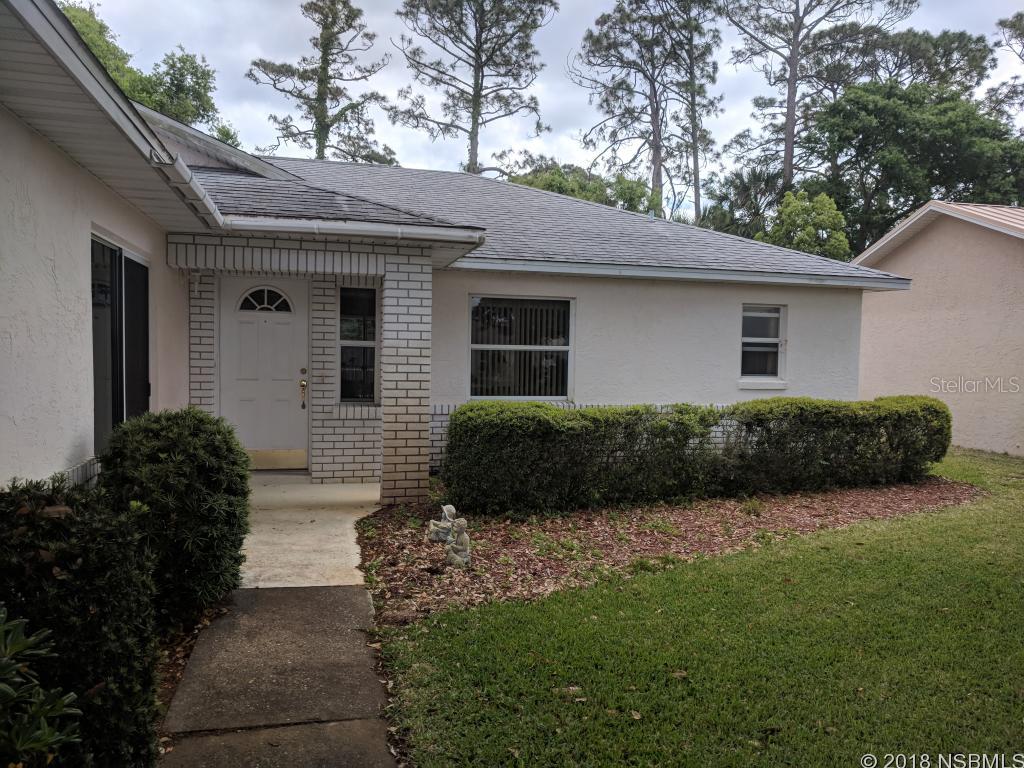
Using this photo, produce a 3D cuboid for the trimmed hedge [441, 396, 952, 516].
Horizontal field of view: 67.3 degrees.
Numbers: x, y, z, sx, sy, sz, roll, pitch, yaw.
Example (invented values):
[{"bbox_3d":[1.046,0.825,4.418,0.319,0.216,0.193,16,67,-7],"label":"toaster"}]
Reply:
[{"bbox_3d":[2.330,0.676,8.596,6.450,1.020,1.120,0,3,-19],"label":"trimmed hedge"}]

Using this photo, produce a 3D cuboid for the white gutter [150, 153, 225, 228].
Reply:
[{"bbox_3d":[-2.094,-1.240,5.100,0.130,0.110,2.270,0,3,-15],"label":"white gutter"}]

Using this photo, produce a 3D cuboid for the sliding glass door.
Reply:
[{"bbox_3d":[-2.757,0.060,5.456,0.120,2.040,1.850,0,3,-15],"label":"sliding glass door"}]

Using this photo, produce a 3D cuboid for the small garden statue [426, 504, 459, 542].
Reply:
[{"bbox_3d":[-0.577,1.117,6.185,0.250,0.290,0.200,0,3,-15],"label":"small garden statue"}]

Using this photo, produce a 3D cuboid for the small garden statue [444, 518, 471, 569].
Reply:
[{"bbox_3d":[-0.393,1.128,5.499,0.190,0.340,0.170,0,3,-15],"label":"small garden statue"}]

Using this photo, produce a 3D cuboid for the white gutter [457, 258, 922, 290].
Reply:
[{"bbox_3d":[2.363,-1.379,9.758,6.400,0.135,0.120,0,3,-15],"label":"white gutter"}]

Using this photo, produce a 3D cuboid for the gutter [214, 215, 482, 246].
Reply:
[{"bbox_3d":[-1.303,-1.302,6.552,2.150,0.110,0.130,0,3,-15],"label":"gutter"}]

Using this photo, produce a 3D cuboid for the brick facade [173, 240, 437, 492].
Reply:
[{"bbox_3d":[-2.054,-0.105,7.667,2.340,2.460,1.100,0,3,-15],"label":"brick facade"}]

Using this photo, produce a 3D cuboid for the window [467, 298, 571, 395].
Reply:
[{"bbox_3d":[0.127,-0.446,9.620,1.350,1.250,0.100,0,3,-15],"label":"window"}]

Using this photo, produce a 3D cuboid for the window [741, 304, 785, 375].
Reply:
[{"bbox_3d":[3.424,-0.586,10.493,0.690,0.970,0.100,0,3,-15],"label":"window"}]

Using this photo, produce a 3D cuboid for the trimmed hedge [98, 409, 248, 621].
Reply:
[{"bbox_3d":[-2.052,0.732,4.782,0.800,1.170,1.030,0,3,-15],"label":"trimmed hedge"}]

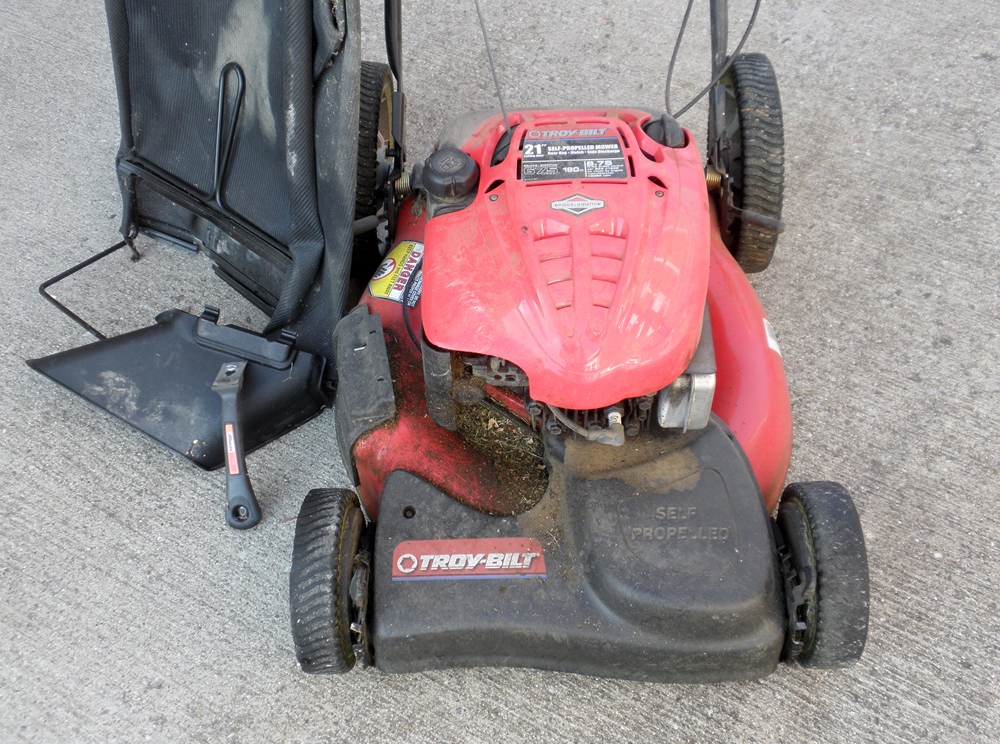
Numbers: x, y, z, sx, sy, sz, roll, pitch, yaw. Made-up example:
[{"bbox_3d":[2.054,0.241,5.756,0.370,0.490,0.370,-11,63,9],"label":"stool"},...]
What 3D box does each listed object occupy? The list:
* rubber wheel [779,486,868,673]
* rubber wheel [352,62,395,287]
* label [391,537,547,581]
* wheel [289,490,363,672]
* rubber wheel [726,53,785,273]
[{"bbox_3d":[0.356,0.226,1.194,0.054,0.203,0.203,-2,54,2],"label":"rubber wheel"},{"bbox_3d":[-0.187,-0.285,1.519,0.056,0.302,0.302,0,54,-1],"label":"rubber wheel"},{"bbox_3d":[-0.032,0.198,1.128,0.161,0.002,0.043,-1,76,1],"label":"label"},{"bbox_3d":[-0.192,0.233,1.200,0.054,0.203,0.203,0,54,-1],"label":"wheel"},{"bbox_3d":[0.342,-0.292,1.513,0.056,0.302,0.302,-2,54,2],"label":"rubber wheel"}]

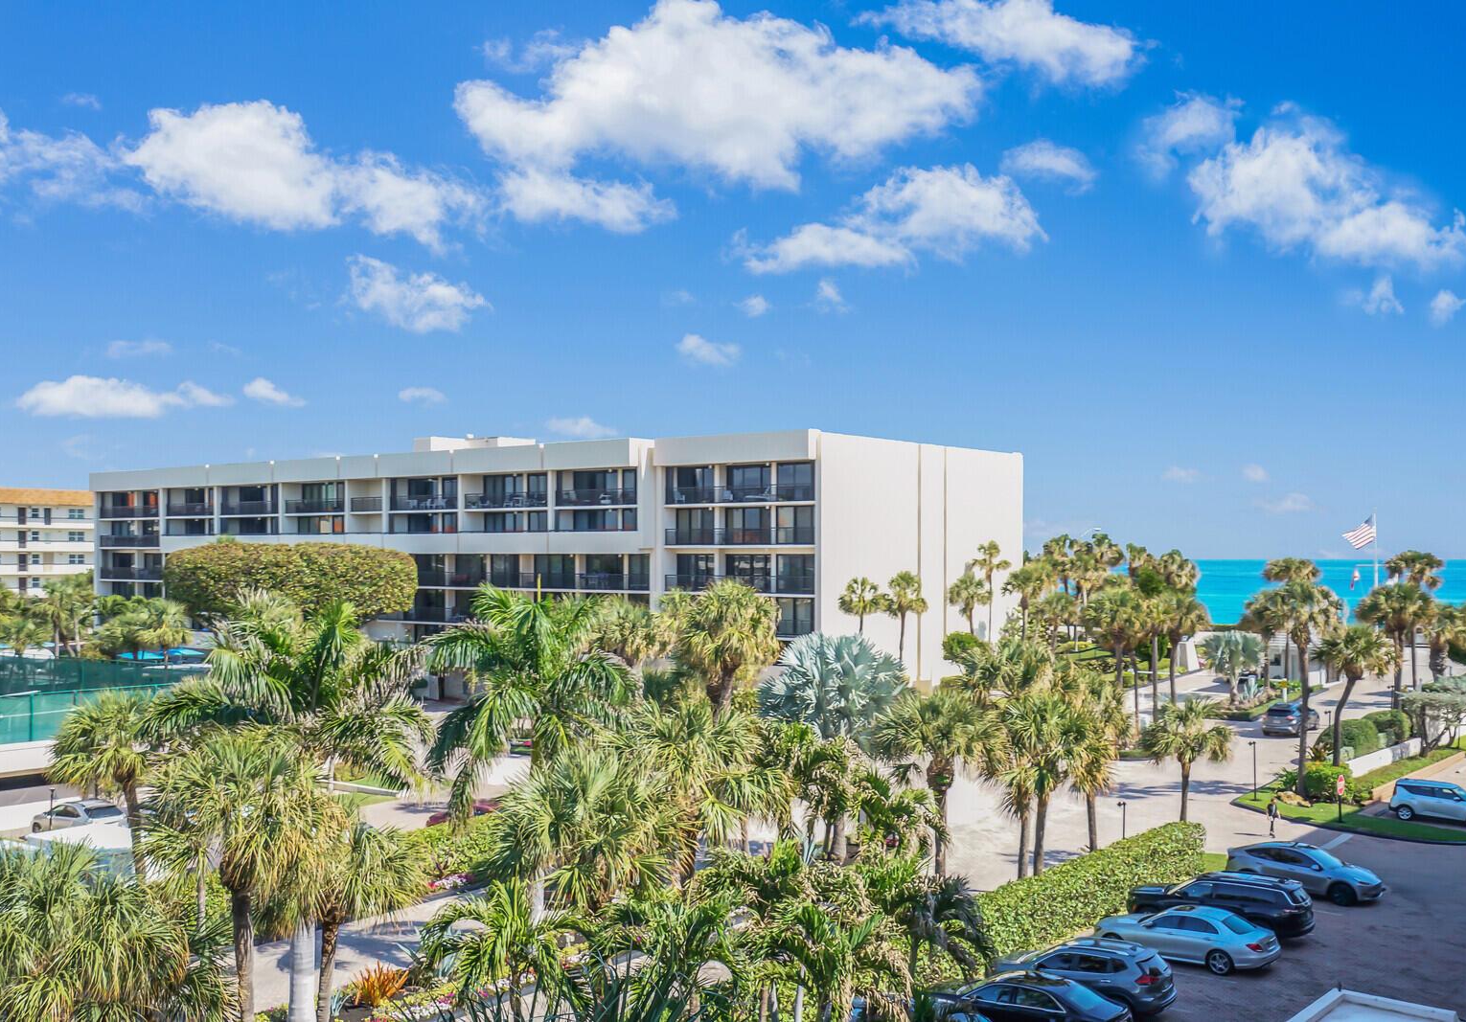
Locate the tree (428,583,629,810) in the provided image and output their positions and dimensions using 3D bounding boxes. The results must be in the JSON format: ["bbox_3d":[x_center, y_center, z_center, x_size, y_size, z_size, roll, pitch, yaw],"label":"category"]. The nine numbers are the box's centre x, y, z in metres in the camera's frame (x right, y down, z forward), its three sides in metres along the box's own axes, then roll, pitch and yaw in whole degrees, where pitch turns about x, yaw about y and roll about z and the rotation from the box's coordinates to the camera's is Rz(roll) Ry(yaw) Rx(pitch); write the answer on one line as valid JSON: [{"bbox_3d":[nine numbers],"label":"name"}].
[{"bbox_3d":[-5.579,7.112,40.799,5.670,10.120,5.670,0,-2,0],"label":"tree"}]

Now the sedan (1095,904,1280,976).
[{"bbox_3d":[12.350,11.429,40.414,4.900,1.470,1.860,-1,-2,38],"label":"sedan"}]

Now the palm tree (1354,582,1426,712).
[{"bbox_3d":[40.662,8.522,91.780,4.290,8.270,4.290,0,-2,0],"label":"palm tree"}]

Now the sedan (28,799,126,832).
[{"bbox_3d":[-26.800,12.506,60.843,4.600,1.660,1.860,-1,-2,36],"label":"sedan"}]

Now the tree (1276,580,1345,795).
[{"bbox_3d":[26.050,8.084,67.281,3.100,9.830,3.100,0,-2,0],"label":"tree"}]

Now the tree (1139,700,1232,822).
[{"bbox_3d":[17.300,9.971,56.717,3.500,5.400,3.500,0,-2,0],"label":"tree"}]

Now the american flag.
[{"bbox_3d":[49.598,1.753,118.002,3.000,2.500,0.450,1,-2,-18],"label":"american flag"}]

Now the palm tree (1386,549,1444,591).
[{"bbox_3d":[51.700,8.687,112.784,4.400,11.460,4.400,0,-2,0],"label":"palm tree"}]

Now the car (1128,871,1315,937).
[{"bbox_3d":[14.080,11.350,43.167,5.150,1.800,1.980,-1,-2,38],"label":"car"}]

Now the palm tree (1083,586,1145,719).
[{"bbox_3d":[23.100,9.110,89.760,3.700,9.180,3.700,0,-2,0],"label":"palm tree"}]

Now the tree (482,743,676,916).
[{"bbox_3d":[-3.948,9.085,38.736,4.860,6.040,4.860,0,-2,0],"label":"tree"}]

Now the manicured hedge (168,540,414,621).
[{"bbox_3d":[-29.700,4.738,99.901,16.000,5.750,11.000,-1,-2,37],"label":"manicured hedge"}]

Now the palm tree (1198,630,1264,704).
[{"bbox_3d":[34.229,10.727,102.384,4.304,5.083,4.304,-1,-2,18],"label":"palm tree"}]

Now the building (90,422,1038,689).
[{"bbox_3d":[-19.113,5.387,126.335,80.500,18.900,28.300,-1,-2,37],"label":"building"}]

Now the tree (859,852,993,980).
[{"bbox_3d":[4.556,9.921,35.210,3.141,3.674,3.141,0,-2,7],"label":"tree"}]

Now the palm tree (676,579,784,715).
[{"bbox_3d":[-0.195,7.460,53.794,3.860,10.030,3.860,0,-2,0],"label":"palm tree"}]

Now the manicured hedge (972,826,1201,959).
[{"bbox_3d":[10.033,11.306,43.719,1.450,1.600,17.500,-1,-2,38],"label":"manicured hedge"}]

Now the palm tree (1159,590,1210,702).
[{"bbox_3d":[27.757,9.079,91.613,3.038,8.512,3.038,-1,-2,17],"label":"palm tree"}]

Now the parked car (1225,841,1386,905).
[{"bbox_3d":[18.300,11.425,47.870,4.750,1.620,1.920,-1,-2,38],"label":"parked car"}]

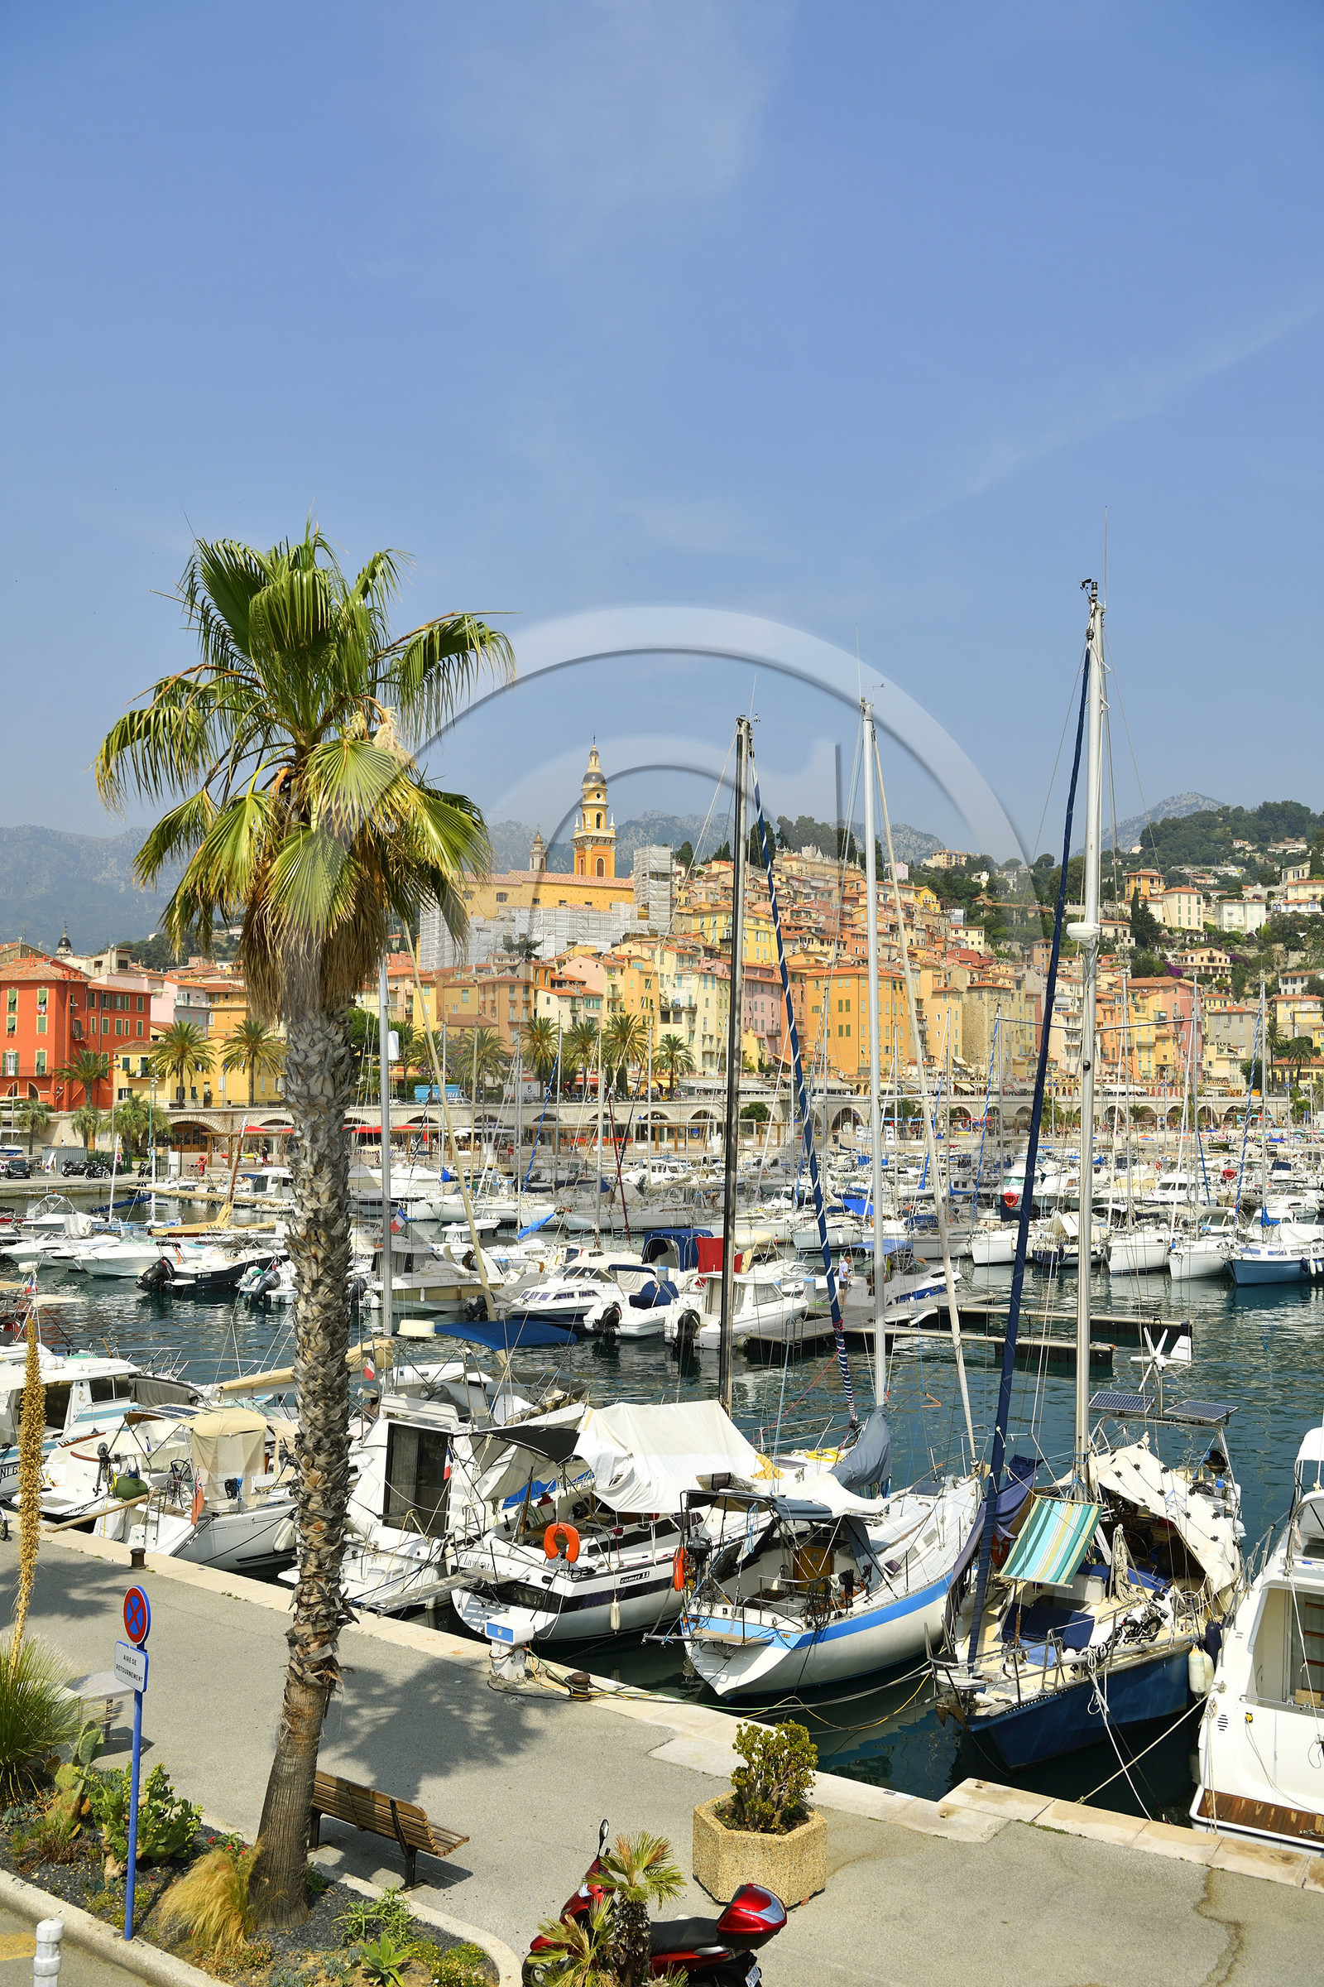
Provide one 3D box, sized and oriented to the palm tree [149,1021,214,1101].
[{"bbox_3d":[-49.716,7.305,183.000,6.758,8.881,6.758,0,-3,0],"label":"palm tree"}]

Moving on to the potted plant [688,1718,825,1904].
[{"bbox_3d":[0.829,6.795,14.844,1.120,1.320,0.970,0,-3,11],"label":"potted plant"}]

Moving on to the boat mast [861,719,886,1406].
[{"bbox_3d":[3.343,1.735,27.648,0.160,12.660,0.200,-3,-4,33],"label":"boat mast"}]

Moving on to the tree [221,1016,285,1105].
[{"bbox_3d":[-39.847,6.654,172.000,6.200,8.920,6.200,0,-3,0],"label":"tree"}]

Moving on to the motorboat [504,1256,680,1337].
[{"bbox_3d":[-2.340,10.106,59.151,7.000,2.600,2.600,3,-4,-42],"label":"motorboat"}]

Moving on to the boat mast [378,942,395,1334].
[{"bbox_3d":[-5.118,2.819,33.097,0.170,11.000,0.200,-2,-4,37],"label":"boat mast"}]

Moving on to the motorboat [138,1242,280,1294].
[{"bbox_3d":[-18.662,11.545,74.400,6.800,1.950,2.350,2,-4,-37],"label":"motorboat"}]

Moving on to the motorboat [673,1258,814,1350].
[{"bbox_3d":[2.610,10.015,57.054,5.800,2.500,2.200,3,-4,-42],"label":"motorboat"}]

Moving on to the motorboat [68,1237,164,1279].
[{"bbox_3d":[-22.379,11.189,76.235,5.800,1.650,2.300,3,-4,-40],"label":"motorboat"}]

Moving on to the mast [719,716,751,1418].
[{"bbox_3d":[1.231,1.539,31.263,0.180,13.020,0.220,0,-4,37],"label":"mast"}]

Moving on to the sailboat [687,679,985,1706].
[{"bbox_3d":[3.340,2.554,27.405,3.100,14.300,9.400,-2,-4,33],"label":"sailboat"}]

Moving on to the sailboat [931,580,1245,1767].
[{"bbox_3d":[5.742,1.912,24.535,3.500,15.400,11.400,-1,-3,27],"label":"sailboat"}]

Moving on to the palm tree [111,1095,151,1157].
[{"bbox_3d":[-45.704,11.593,152.000,3.470,5.680,3.470,0,-3,0],"label":"palm tree"}]

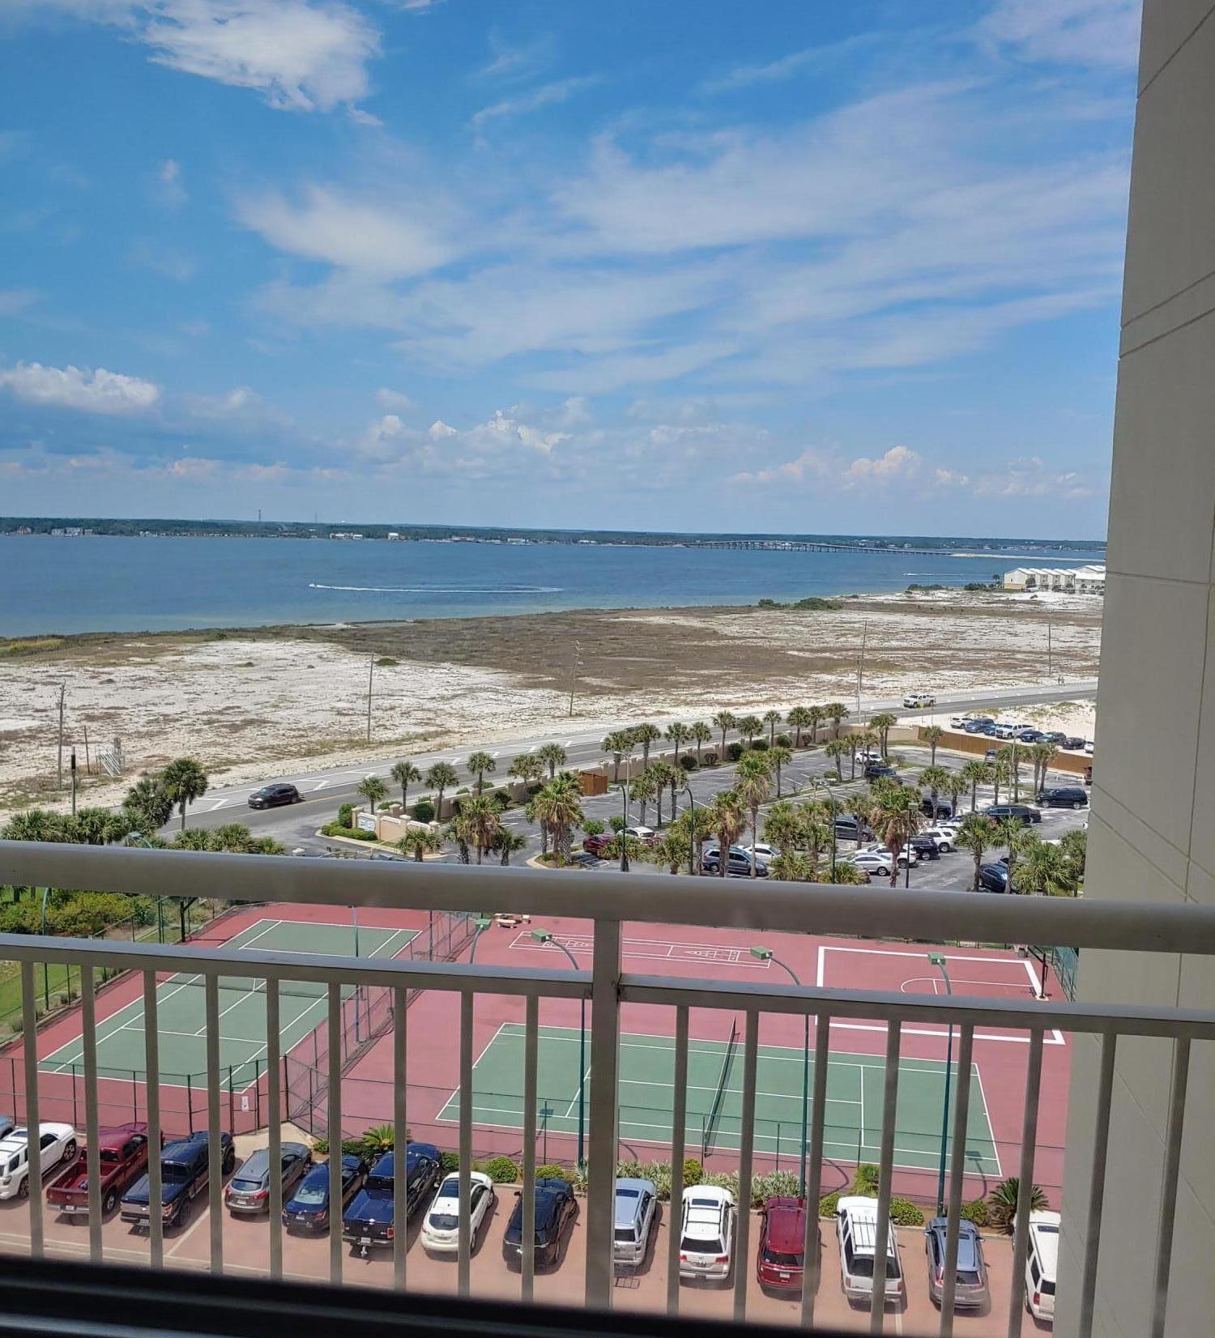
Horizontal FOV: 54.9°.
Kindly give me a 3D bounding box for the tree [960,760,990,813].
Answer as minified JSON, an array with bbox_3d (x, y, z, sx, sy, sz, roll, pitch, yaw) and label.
[{"bbox_3d":[34.810,11.033,110.488,2.924,5.058,2.924,3,7,18],"label":"tree"}]

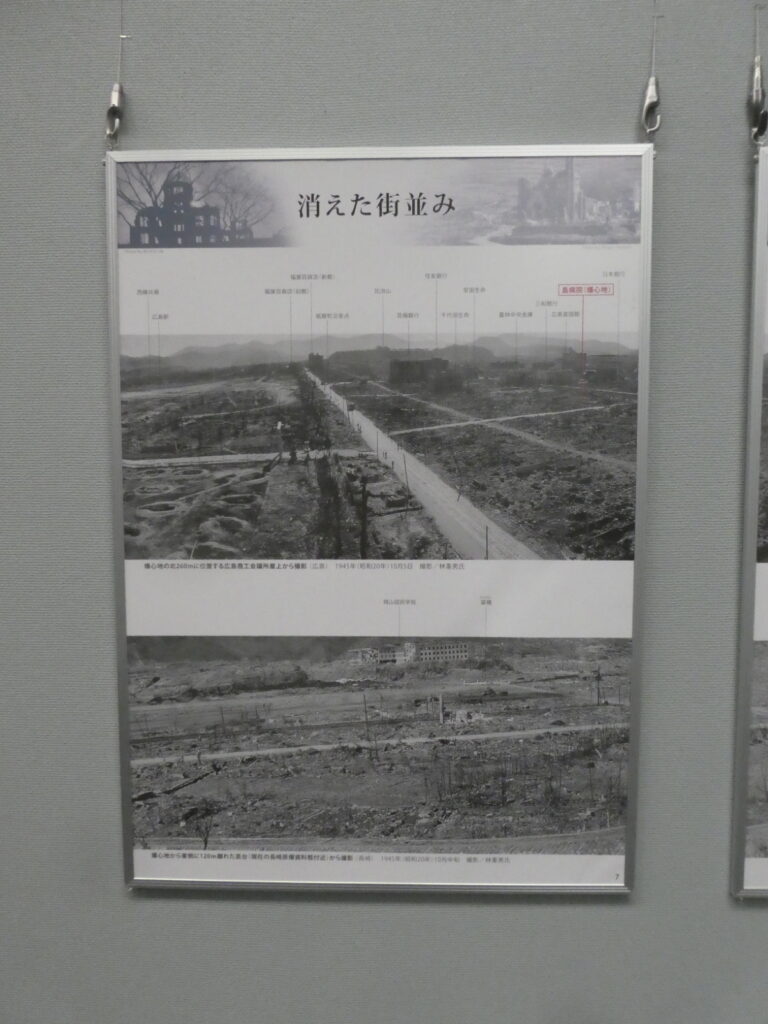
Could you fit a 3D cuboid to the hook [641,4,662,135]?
[{"bbox_3d":[0.268,-0.441,0.711,0.020,0.122,0.015,0,3,2],"label":"hook"}]

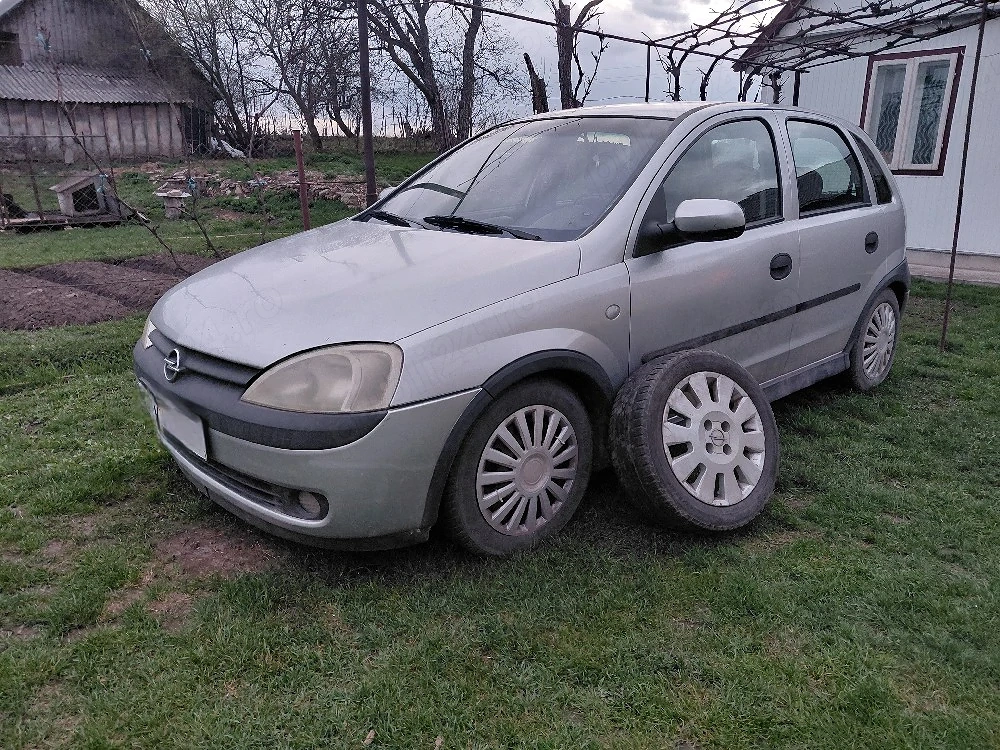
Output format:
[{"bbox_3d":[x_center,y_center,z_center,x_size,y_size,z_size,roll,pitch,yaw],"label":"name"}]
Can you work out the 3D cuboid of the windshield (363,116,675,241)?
[{"bbox_3d":[0.022,-0.798,2.938,1.360,0.150,0.890,17,55,47],"label":"windshield"}]

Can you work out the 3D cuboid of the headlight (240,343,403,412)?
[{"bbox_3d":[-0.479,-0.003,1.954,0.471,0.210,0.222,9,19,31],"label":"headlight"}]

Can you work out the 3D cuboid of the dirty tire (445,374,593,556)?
[{"bbox_3d":[0.030,0.272,2.273,0.582,0.582,0.190,-13,20,-37],"label":"dirty tire"}]

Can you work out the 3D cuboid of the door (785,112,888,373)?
[{"bbox_3d":[1.518,-0.640,3.371,0.910,1.100,0.270,-14,20,-39],"label":"door"}]

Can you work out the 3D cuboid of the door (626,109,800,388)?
[{"bbox_3d":[0.771,-0.455,2.756,1.100,1.120,0.270,-14,20,-39],"label":"door"}]

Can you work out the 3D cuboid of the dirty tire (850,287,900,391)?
[{"bbox_3d":[1.919,-0.195,3.828,0.582,0.582,0.190,-14,20,-39],"label":"dirty tire"}]

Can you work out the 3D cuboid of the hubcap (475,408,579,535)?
[{"bbox_3d":[0.084,0.290,2.214,0.413,0.413,0.050,-13,20,-37],"label":"hubcap"}]

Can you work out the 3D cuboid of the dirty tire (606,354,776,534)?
[{"bbox_3d":[0.637,0.216,2.351,0.582,0.582,0.190,-10,-7,-28],"label":"dirty tire"}]

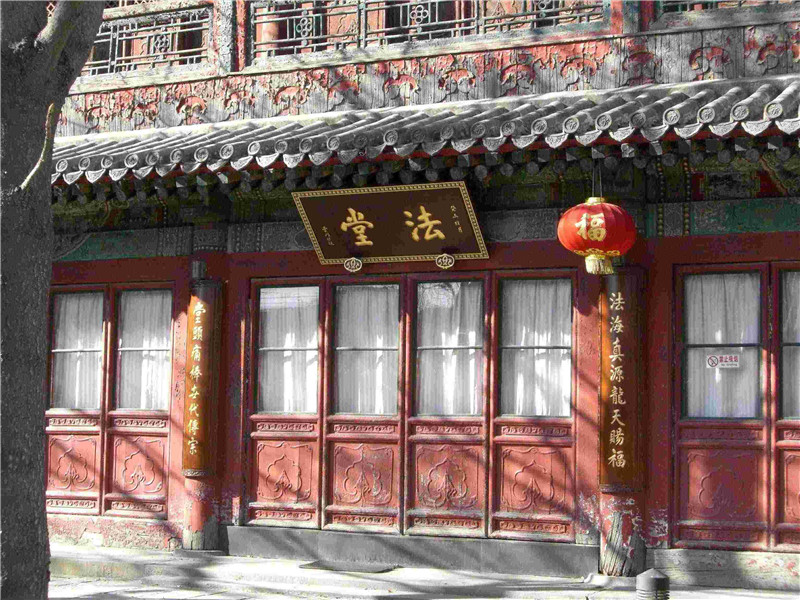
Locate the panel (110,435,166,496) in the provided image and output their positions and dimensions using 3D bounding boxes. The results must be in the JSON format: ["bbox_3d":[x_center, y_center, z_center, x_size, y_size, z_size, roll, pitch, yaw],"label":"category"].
[{"bbox_3d":[-2.560,1.618,14.914,0.677,0.603,0.050,-1,-5,27],"label":"panel"}]

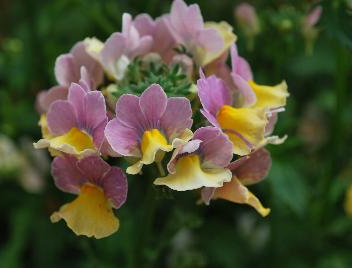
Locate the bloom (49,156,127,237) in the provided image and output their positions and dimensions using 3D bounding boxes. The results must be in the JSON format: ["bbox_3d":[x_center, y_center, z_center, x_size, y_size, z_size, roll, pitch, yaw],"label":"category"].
[{"bbox_3d":[-0.024,0.017,0.250,0.020,0.021,0.015,4,14,9],"label":"bloom"}]

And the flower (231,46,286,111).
[{"bbox_3d":[0.025,-0.017,0.272,0.016,0.017,0.021,-7,24,-3],"label":"flower"}]

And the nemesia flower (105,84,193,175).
[{"bbox_3d":[-0.007,-0.001,0.247,0.023,0.023,0.015,2,12,5],"label":"nemesia flower"}]

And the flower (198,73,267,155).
[{"bbox_3d":[0.016,-0.006,0.254,0.016,0.021,0.021,9,25,31],"label":"flower"}]

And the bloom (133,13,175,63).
[{"bbox_3d":[-0.007,-0.029,0.290,0.019,0.019,0.015,0,29,0],"label":"bloom"}]

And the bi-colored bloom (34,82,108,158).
[{"bbox_3d":[-0.029,-0.004,0.254,0.019,0.019,0.015,12,17,25],"label":"bi-colored bloom"}]

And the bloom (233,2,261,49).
[{"bbox_3d":[0.028,-0.042,0.360,0.010,0.018,0.010,0,24,0],"label":"bloom"}]

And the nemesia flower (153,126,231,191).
[{"bbox_3d":[0.005,0.007,0.247,0.021,0.017,0.015,0,19,0],"label":"nemesia flower"}]

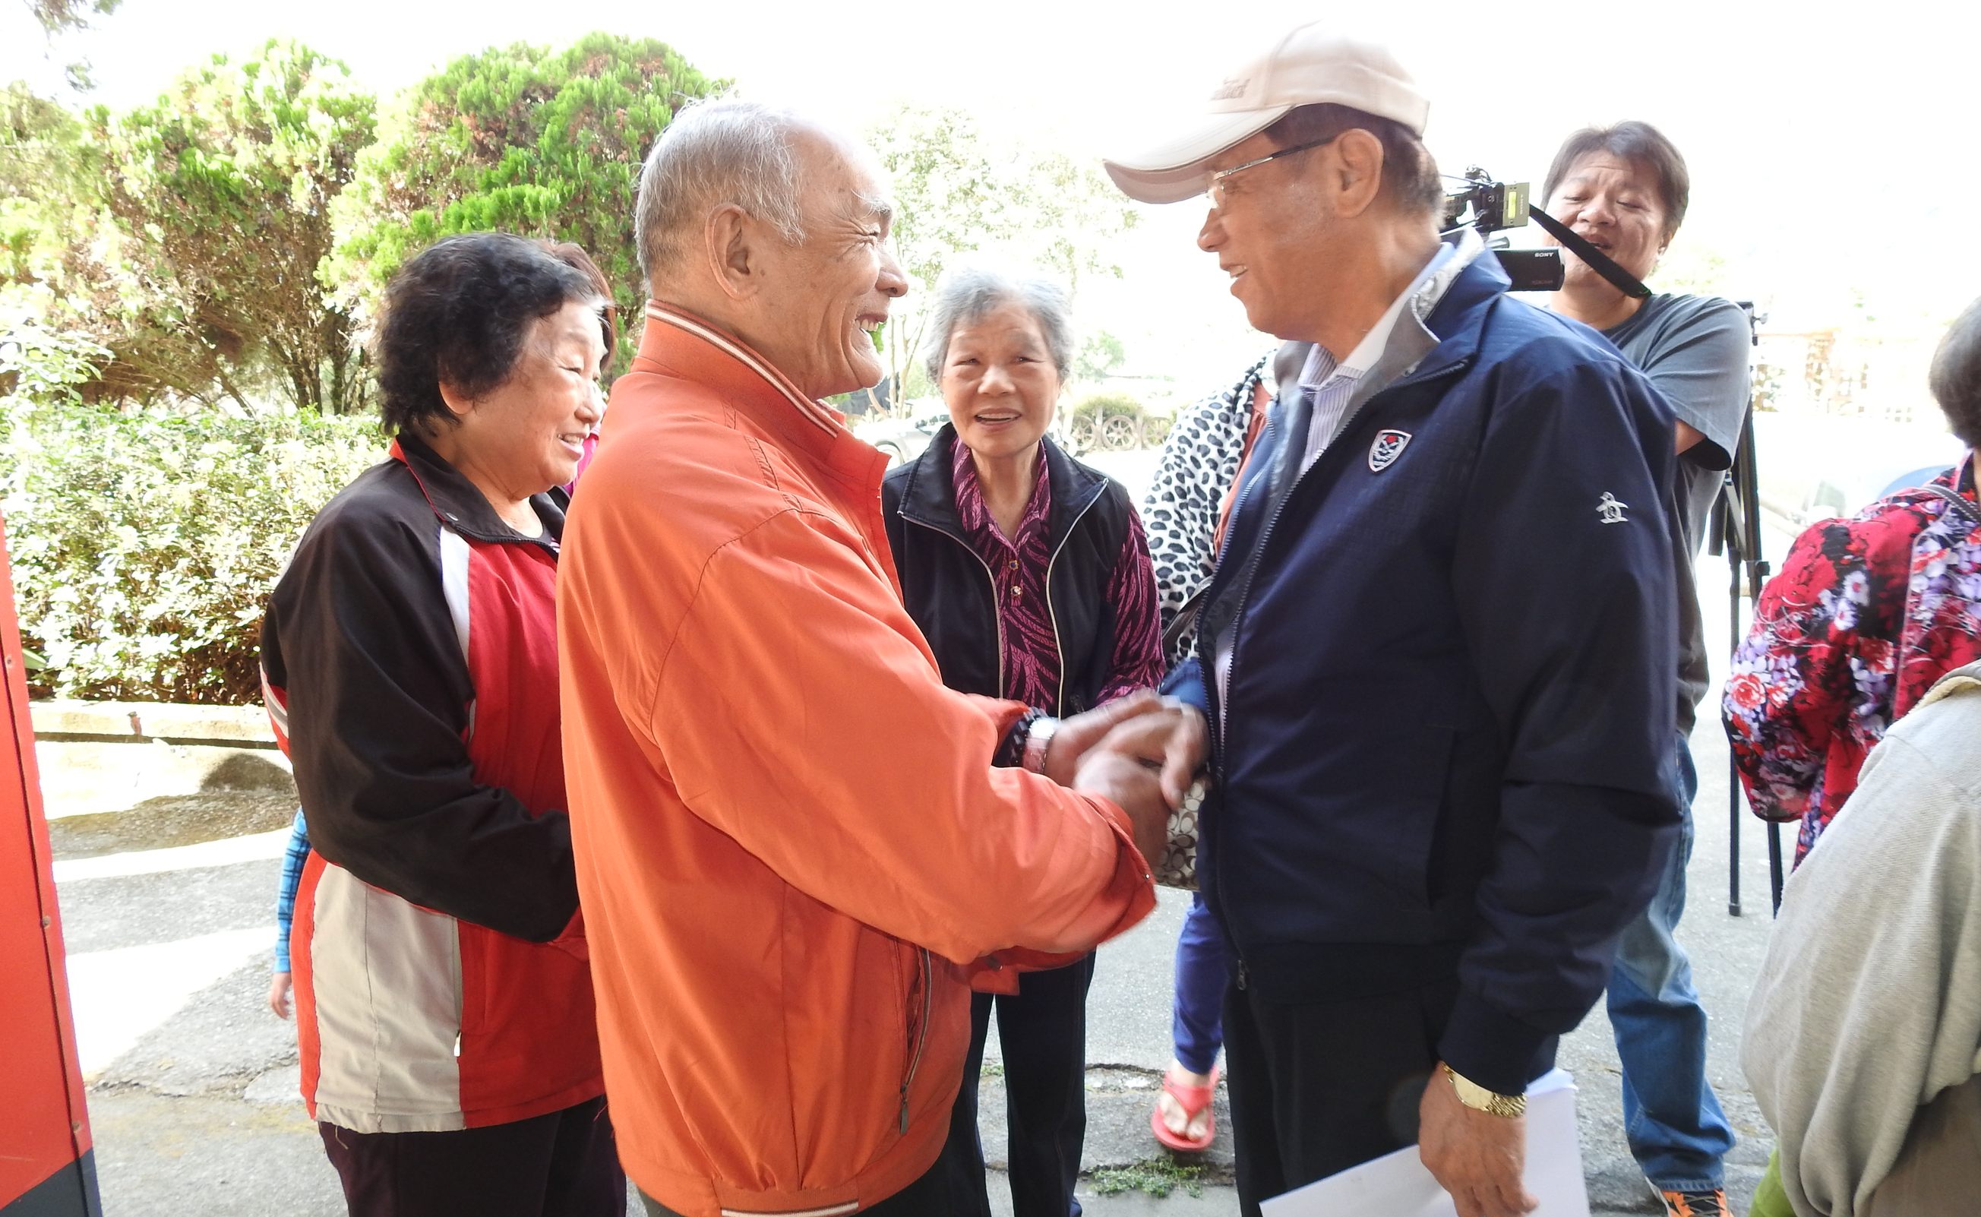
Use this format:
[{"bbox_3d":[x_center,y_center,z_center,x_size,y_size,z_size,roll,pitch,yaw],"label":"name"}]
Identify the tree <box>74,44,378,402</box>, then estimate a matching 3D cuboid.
[{"bbox_3d":[-4.020,-1.631,7.527,1.850,2.900,1.850,0,11,0],"label":"tree"}]

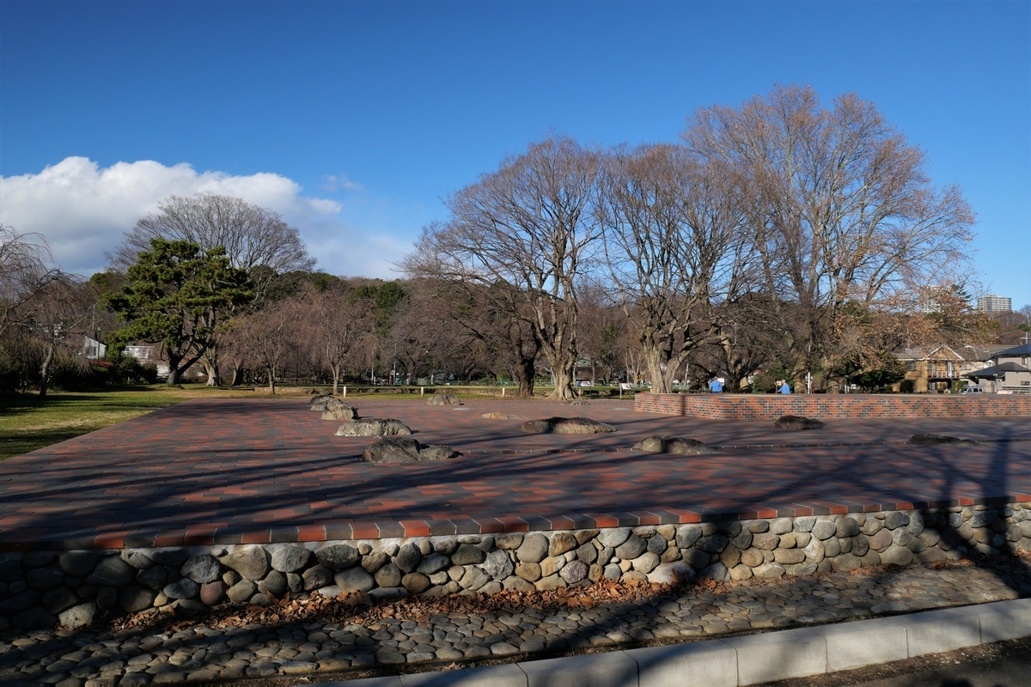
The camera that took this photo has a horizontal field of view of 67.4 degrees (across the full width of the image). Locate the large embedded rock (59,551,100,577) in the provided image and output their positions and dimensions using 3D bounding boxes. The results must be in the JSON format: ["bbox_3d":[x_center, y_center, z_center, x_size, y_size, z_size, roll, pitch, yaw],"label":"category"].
[{"bbox_3d":[-2.946,1.495,5.223,0.279,0.174,0.209,1,-2,-11],"label":"large embedded rock"}]

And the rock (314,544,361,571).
[{"bbox_3d":[-1.243,1.495,5.392,0.303,0.178,0.197,1,-3,-18],"label":"rock"}]

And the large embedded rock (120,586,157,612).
[{"bbox_3d":[-2.430,1.649,4.987,0.211,0.165,0.159,1,-3,-18],"label":"large embedded rock"}]

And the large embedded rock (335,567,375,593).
[{"bbox_3d":[-1.161,1.715,5.602,0.286,0.187,0.215,1,-2,-14],"label":"large embedded rock"}]

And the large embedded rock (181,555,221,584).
[{"bbox_3d":[-2.188,1.573,5.372,0.275,0.203,0.206,1,-2,-12],"label":"large embedded rock"}]

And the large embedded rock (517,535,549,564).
[{"bbox_3d":[0.127,1.554,5.839,0.259,0.218,0.202,1,-3,-18],"label":"large embedded rock"}]

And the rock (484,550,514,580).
[{"bbox_3d":[-0.125,1.652,5.751,0.239,0.228,0.198,1,-3,-18],"label":"rock"}]

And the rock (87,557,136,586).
[{"bbox_3d":[-2.749,1.551,5.258,0.339,0.199,0.254,1,-2,-11],"label":"rock"}]

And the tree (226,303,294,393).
[{"bbox_3d":[-13.005,0.210,39.318,3.760,4.760,3.402,0,-2,0],"label":"tree"}]

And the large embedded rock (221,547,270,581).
[{"bbox_3d":[-1.822,1.486,5.213,0.315,0.229,0.228,1,-3,-18],"label":"large embedded rock"}]

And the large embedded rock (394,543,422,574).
[{"bbox_3d":[-0.767,1.543,5.542,0.210,0.220,0.182,1,-3,-18],"label":"large embedded rock"}]

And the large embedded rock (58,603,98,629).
[{"bbox_3d":[-2.762,1.721,4.878,0.231,0.161,0.164,1,-3,-18],"label":"large embedded rock"}]

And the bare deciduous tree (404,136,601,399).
[{"bbox_3d":[-0.677,-4.130,42.000,10.412,14.282,10.500,0,-3,0],"label":"bare deciduous tree"}]

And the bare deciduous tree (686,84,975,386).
[{"bbox_3d":[17.286,-5.621,42.264,15.682,17.323,13.800,0,-2,0],"label":"bare deciduous tree"}]

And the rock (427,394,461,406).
[{"bbox_3d":[-2.593,2.037,27.927,1.244,0.361,0.850,0,-2,0],"label":"rock"}]

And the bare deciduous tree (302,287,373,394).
[{"bbox_3d":[-10.785,-0.183,47.000,4.154,6.476,4.300,0,-3,0],"label":"bare deciduous tree"}]

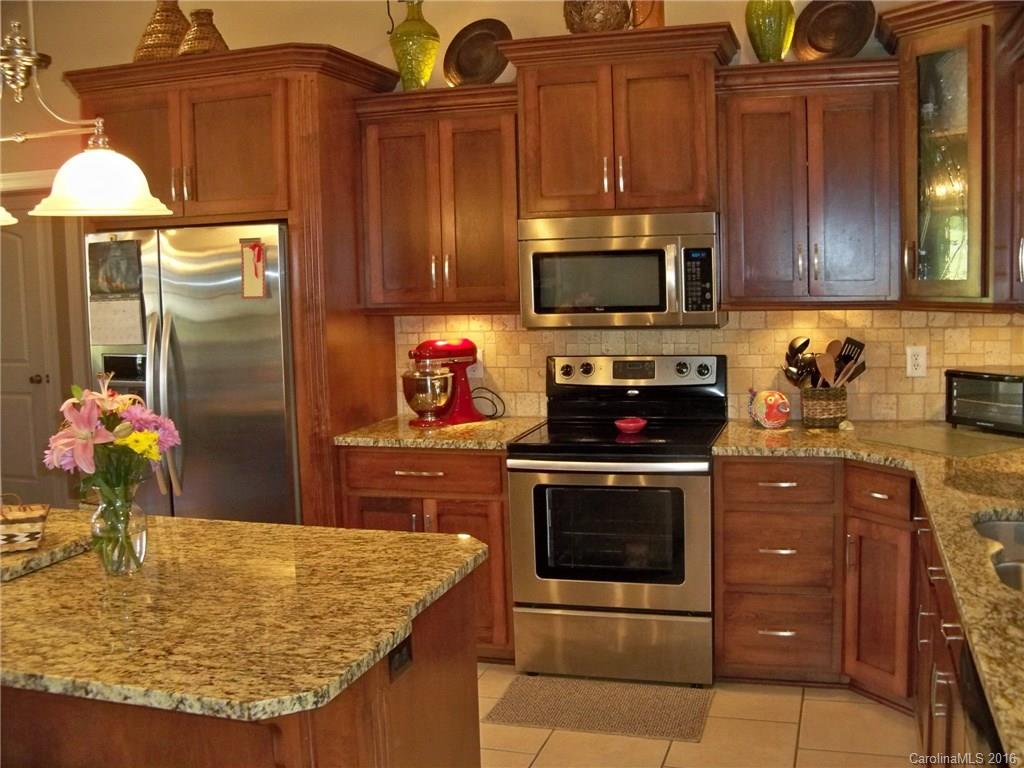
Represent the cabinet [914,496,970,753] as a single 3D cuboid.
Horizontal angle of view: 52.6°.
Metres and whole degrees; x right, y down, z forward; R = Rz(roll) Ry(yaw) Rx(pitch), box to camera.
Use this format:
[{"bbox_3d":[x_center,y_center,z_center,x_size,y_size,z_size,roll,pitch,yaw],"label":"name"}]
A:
[{"bbox_3d":[1.402,0.791,2.614,0.604,0.853,1.280,0,7,18],"label":"cabinet"}]

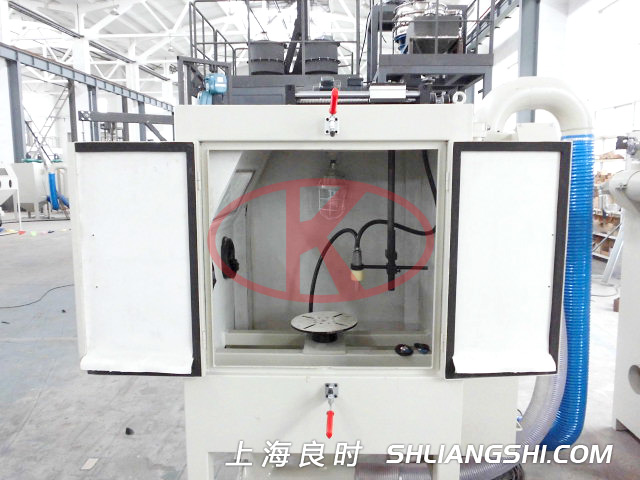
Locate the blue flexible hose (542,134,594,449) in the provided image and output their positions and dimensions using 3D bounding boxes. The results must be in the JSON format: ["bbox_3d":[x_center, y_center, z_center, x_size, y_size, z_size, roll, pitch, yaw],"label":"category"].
[{"bbox_3d":[1.210,0.288,2.311,0.209,1.549,0.190,0,7,0],"label":"blue flexible hose"}]

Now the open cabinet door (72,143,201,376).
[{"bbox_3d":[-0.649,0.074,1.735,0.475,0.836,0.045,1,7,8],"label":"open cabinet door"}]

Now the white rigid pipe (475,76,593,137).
[{"bbox_3d":[0.970,-0.607,2.190,0.530,0.275,0.140,0,7,0],"label":"white rigid pipe"}]

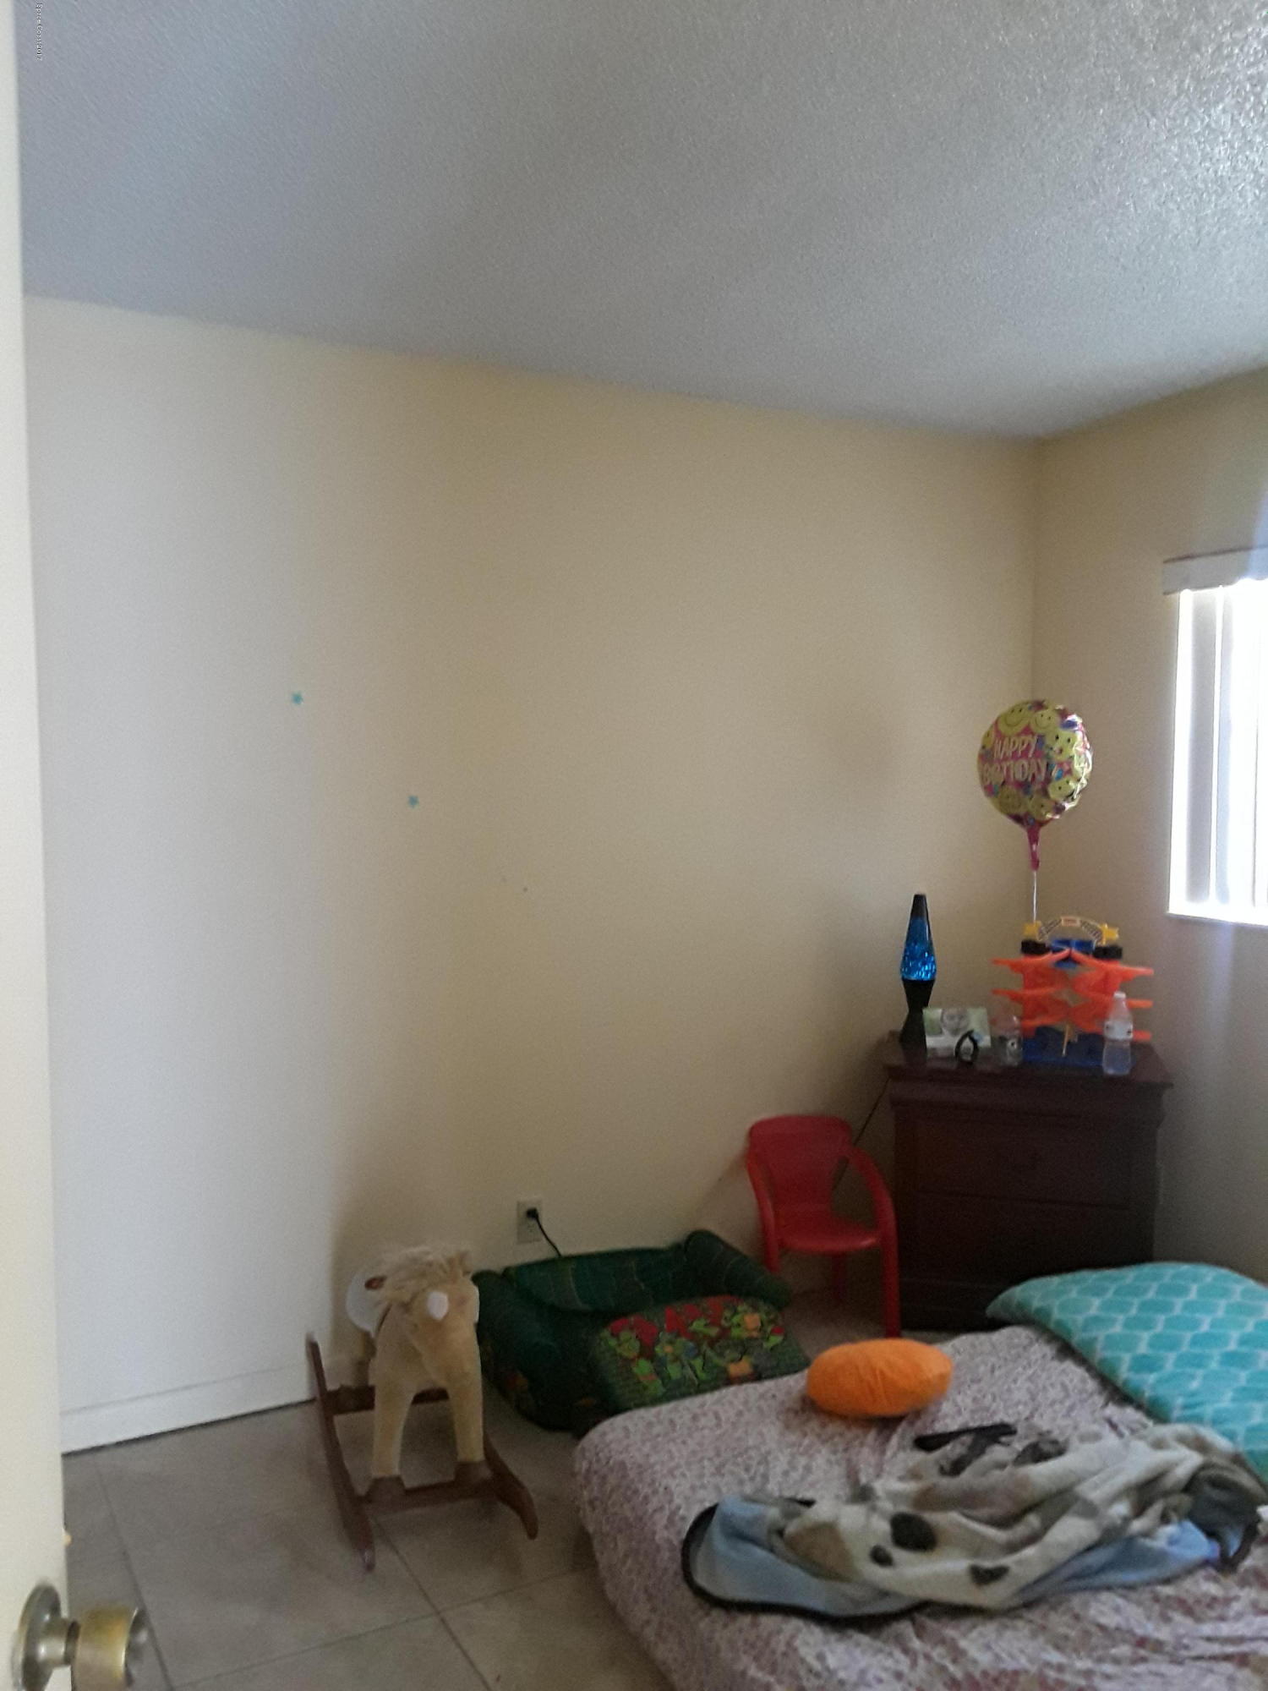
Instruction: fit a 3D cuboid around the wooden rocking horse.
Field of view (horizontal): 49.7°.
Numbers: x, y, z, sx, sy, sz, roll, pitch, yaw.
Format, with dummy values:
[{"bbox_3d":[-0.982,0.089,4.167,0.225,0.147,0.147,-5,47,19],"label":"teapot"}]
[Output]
[{"bbox_3d":[-0.469,1.038,2.862,0.320,0.580,0.790,-2,3,-20],"label":"wooden rocking horse"}]

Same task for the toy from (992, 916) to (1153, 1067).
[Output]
[{"bbox_3d":[1.227,0.389,3.827,0.420,0.385,0.270,1,3,22],"label":"toy"}]

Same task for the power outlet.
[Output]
[{"bbox_3d":[-0.261,0.961,3.475,0.070,0.115,0.015,-2,3,-28],"label":"power outlet"}]

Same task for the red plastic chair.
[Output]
[{"bbox_3d":[0.480,1.018,3.645,0.355,0.520,0.345,-1,3,-12],"label":"red plastic chair"}]

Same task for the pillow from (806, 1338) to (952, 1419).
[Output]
[{"bbox_3d":[0.488,1.062,2.725,0.290,0.125,0.260,0,3,10],"label":"pillow"}]

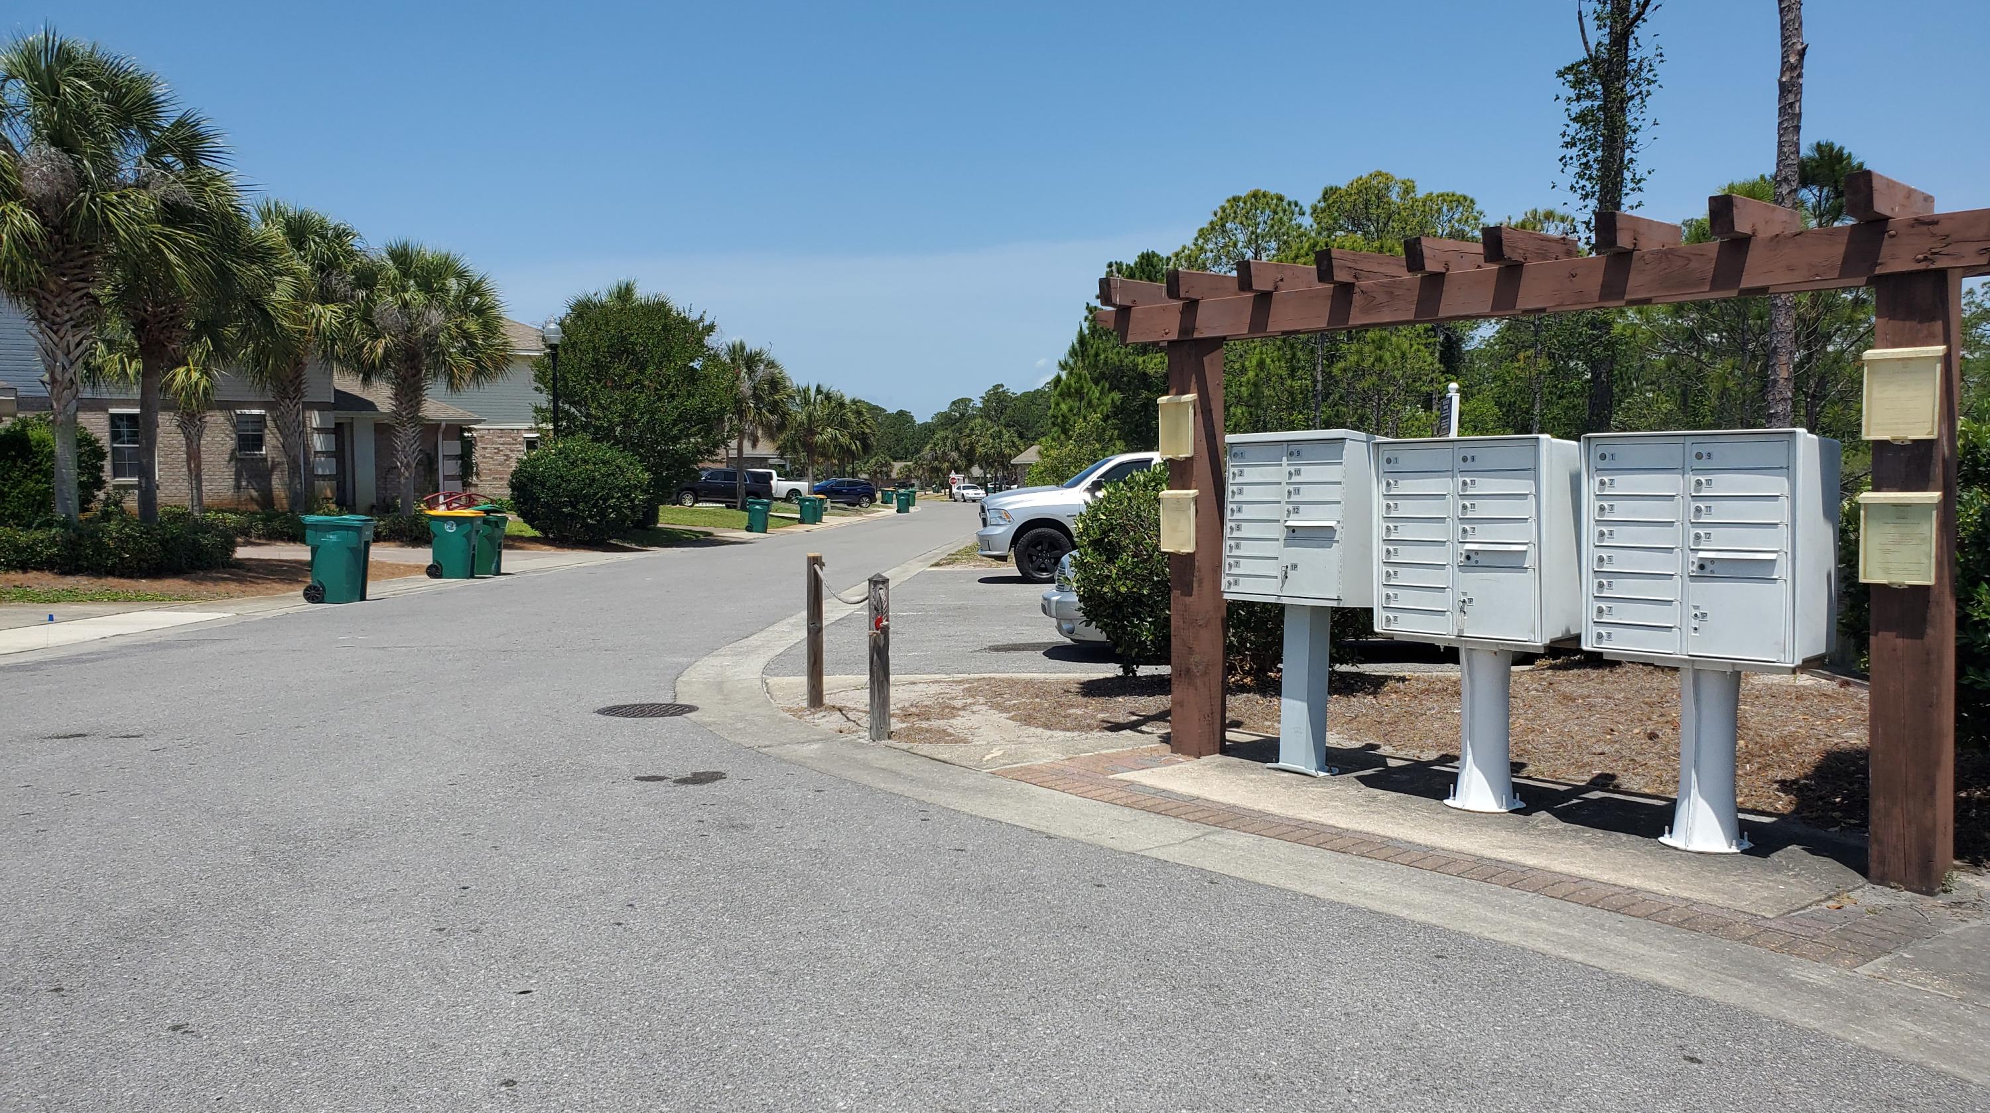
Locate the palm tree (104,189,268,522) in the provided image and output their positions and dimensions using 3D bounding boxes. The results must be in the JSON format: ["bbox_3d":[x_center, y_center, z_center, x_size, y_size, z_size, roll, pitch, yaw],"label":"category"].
[{"bbox_3d":[-14.000,-3.180,25.900,3.100,6.500,3.100,0,3,0],"label":"palm tree"}]

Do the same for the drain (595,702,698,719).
[{"bbox_3d":[-2.290,1.015,9.800,0.680,0.040,0.680,0,3,0],"label":"drain"}]

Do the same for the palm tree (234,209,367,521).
[{"bbox_3d":[-14.118,-3.896,30.331,2.950,6.700,2.950,-1,3,0],"label":"palm tree"}]

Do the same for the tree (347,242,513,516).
[{"bbox_3d":[-12.300,-3.640,32.500,3.600,6.400,3.600,0,3,0],"label":"tree"}]

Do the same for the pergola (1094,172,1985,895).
[{"bbox_3d":[2.192,-0.111,6.593,4.360,2.550,0.760,2,4,45],"label":"pergola"}]

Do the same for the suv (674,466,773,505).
[{"bbox_3d":[-13.500,-3.370,73.800,5.200,1.890,2.050,0,3,2],"label":"suv"}]

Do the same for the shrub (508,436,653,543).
[{"bbox_3d":[-10.200,-1.660,36.600,3.500,2.600,3.300,0,3,0],"label":"shrub"}]

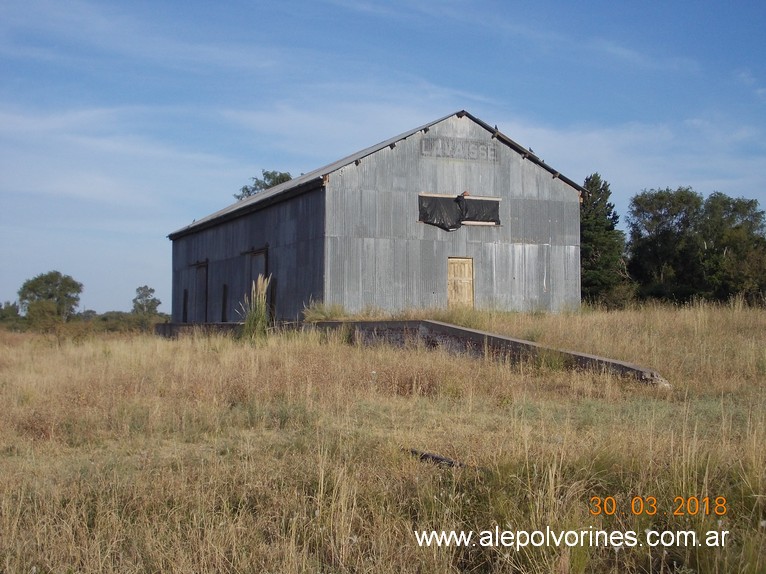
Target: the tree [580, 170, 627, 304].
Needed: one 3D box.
[{"bbox_3d":[12.828,-2.138,67.000,3.504,9.324,3.504,0,-2,0],"label":"tree"}]

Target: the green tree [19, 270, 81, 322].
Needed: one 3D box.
[{"bbox_3d":[-38.313,1.556,130.000,7.375,6.914,7.375,0,-2,0],"label":"green tree"}]

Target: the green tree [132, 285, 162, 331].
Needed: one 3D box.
[{"bbox_3d":[-32.355,2.954,155.000,4.122,6.595,4.122,0,-2,0],"label":"green tree"}]

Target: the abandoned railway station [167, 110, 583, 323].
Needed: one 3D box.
[{"bbox_3d":[-2.120,-2.040,51.400,10.200,7.350,26.400,1,-2,-22],"label":"abandoned railway station"}]

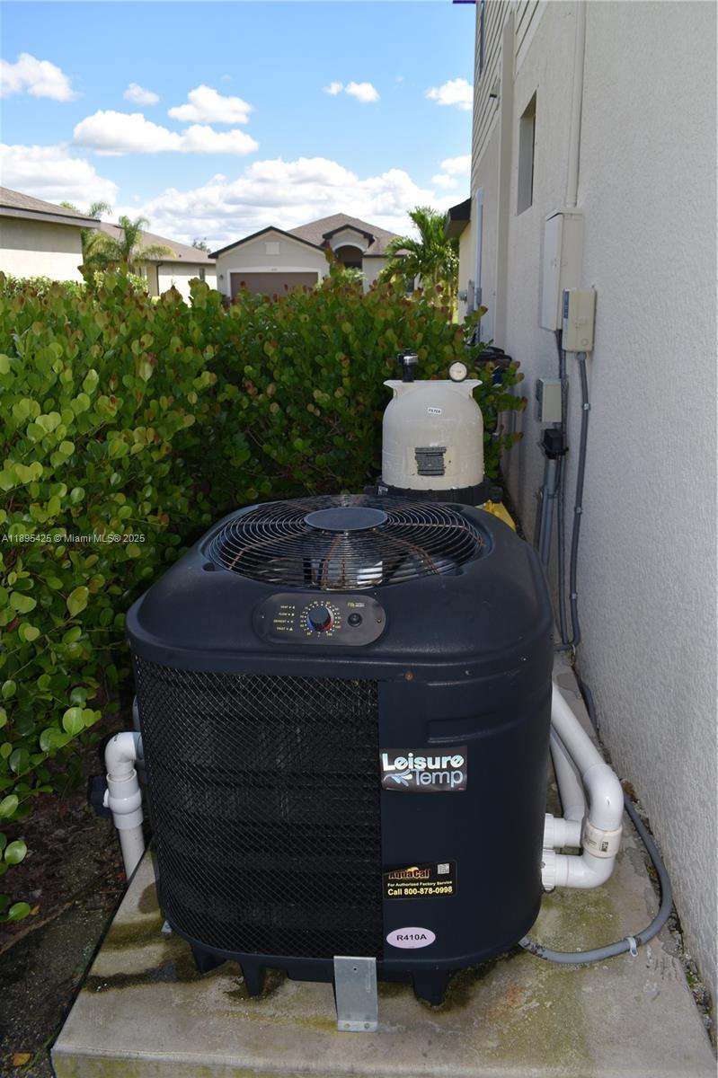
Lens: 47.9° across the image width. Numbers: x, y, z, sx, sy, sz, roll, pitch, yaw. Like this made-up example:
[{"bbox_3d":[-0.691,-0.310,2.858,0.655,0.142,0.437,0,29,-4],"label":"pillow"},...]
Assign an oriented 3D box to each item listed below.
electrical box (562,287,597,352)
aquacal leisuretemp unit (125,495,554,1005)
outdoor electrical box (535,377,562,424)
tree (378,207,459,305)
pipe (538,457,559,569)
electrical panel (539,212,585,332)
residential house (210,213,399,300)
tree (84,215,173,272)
[{"bbox_3d":[0.798,-0.798,2.940,0.091,0.212,0.128,0,18,5],"label":"electrical box"},{"bbox_3d":[-0.013,0.383,1.907,0.867,0.909,0.881,1,18,7],"label":"aquacal leisuretemp unit"},{"bbox_3d":[0.858,-0.631,3.628,0.088,0.178,0.202,0,18,5],"label":"outdoor electrical box"},{"bbox_3d":[2.223,-8.470,25.541,3.000,3.864,3.000,0,18,5],"label":"tree"},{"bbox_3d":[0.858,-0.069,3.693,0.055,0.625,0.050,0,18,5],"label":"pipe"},{"bbox_3d":[0.842,-1.113,3.379,0.086,0.440,0.475,0,18,5],"label":"electrical panel"},{"bbox_3d":[-1.099,-18.188,52.158,13.000,6.048,17.000,0,18,5],"label":"residential house"},{"bbox_3d":[-10.292,-12.268,36.727,3.800,4.625,3.700,0,18,5],"label":"tree"}]

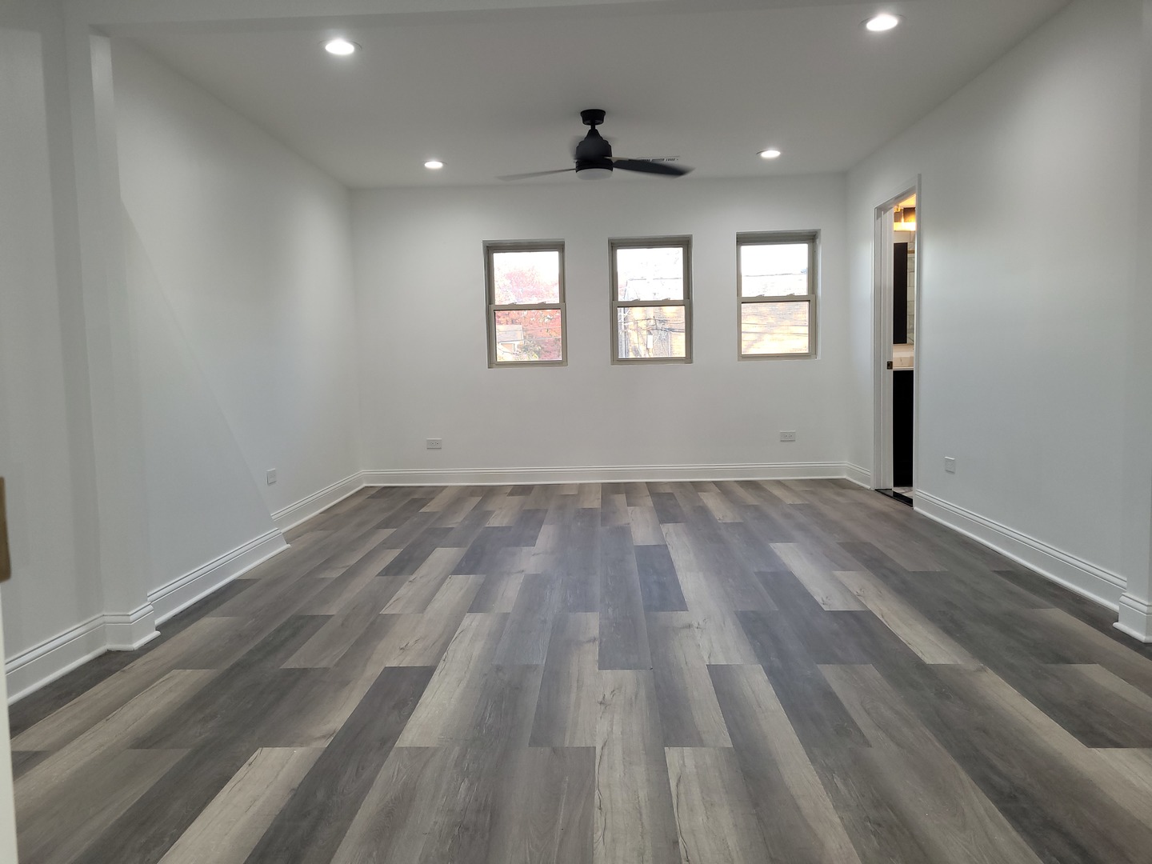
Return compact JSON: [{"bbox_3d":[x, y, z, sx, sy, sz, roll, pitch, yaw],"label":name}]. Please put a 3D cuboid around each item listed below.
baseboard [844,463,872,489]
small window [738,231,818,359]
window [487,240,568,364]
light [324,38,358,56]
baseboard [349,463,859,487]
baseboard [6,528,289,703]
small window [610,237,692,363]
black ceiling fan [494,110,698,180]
[{"bbox_3d":[2.159,0.330,6.610,0.030,0.137,0.563,-1,5,2],"label":"baseboard"},{"bbox_3d":[1.604,-1.078,6.883,0.639,1.001,0.111,-1,5,2],"label":"small window"},{"bbox_3d":[-0.397,-1.022,6.958,0.639,1.001,0.111,-1,5,2],"label":"window"},{"bbox_3d":[-1.039,-1.698,3.816,0.161,0.030,0.161,-1,5,2],"label":"light"},{"bbox_3d":[0.208,0.343,6.973,3.893,0.139,0.030,-1,5,2],"label":"baseboard"},{"bbox_3d":[-1.637,0.667,3.692,0.151,0.135,2.253,-1,5,2],"label":"baseboard"},{"bbox_3d":[0.601,-1.045,6.921,0.639,0.996,0.111,-1,5,2],"label":"small window"},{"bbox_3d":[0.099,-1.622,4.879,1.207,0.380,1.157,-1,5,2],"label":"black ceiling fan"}]

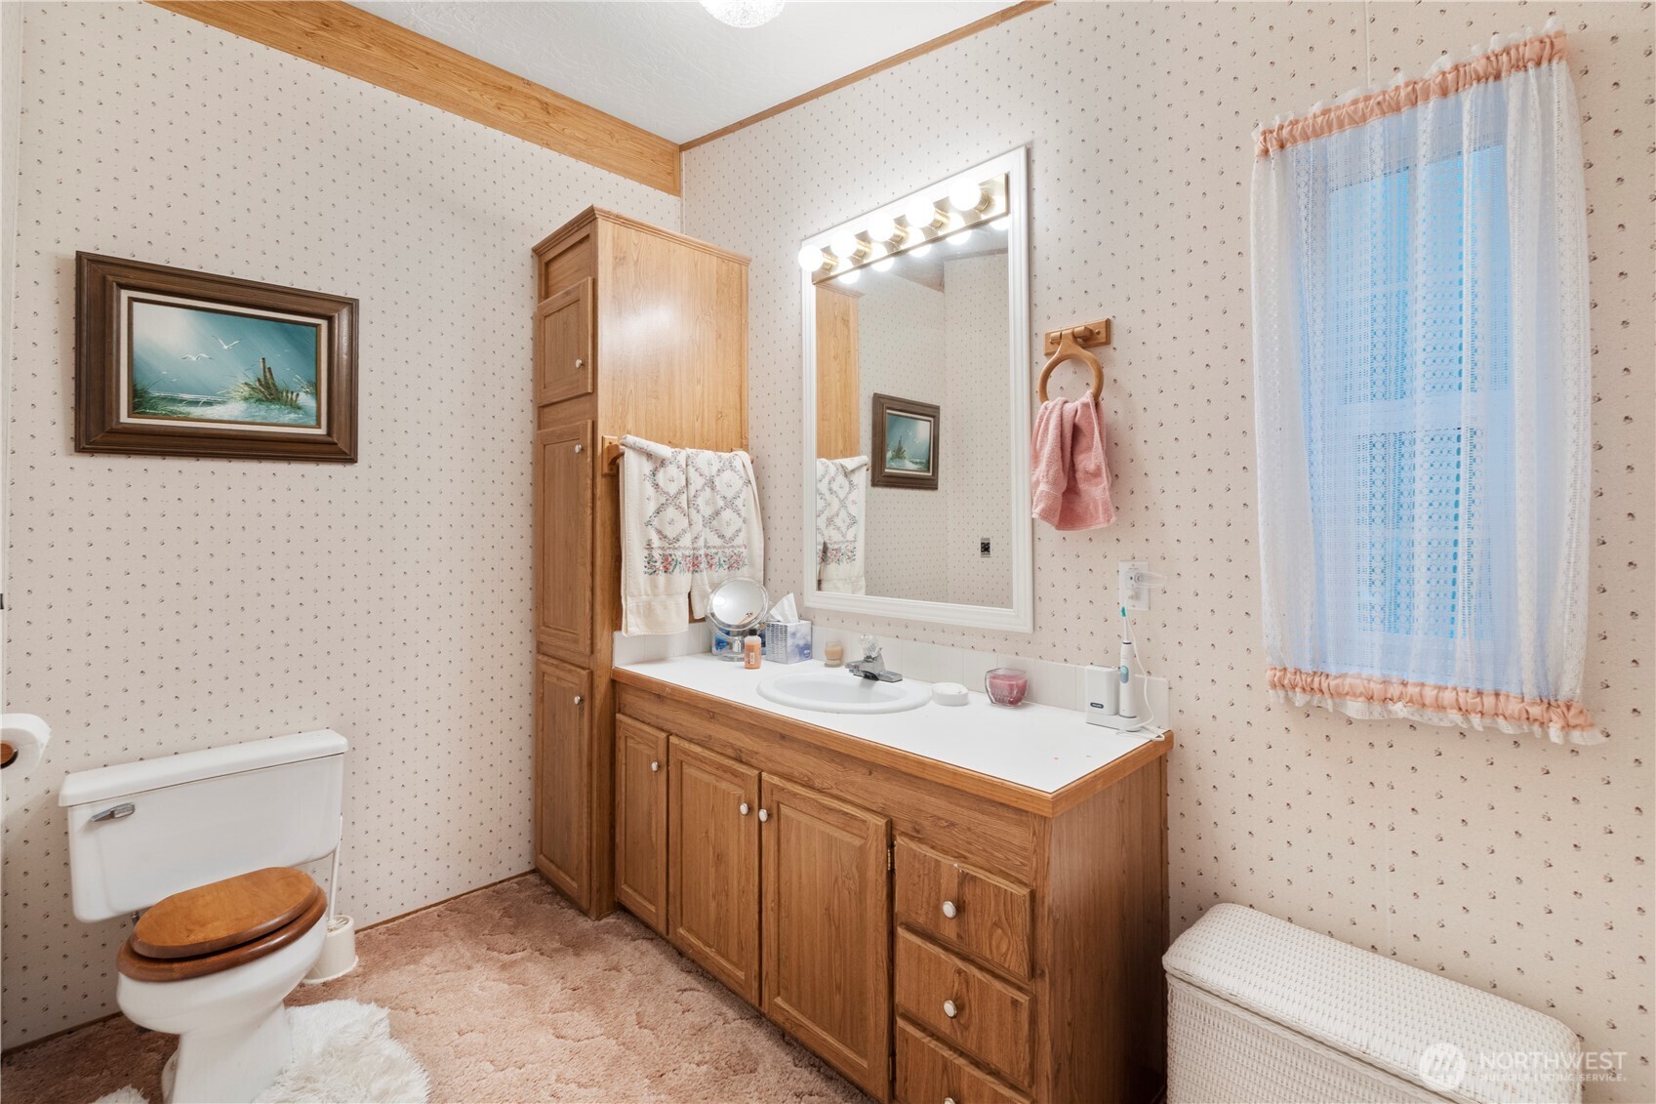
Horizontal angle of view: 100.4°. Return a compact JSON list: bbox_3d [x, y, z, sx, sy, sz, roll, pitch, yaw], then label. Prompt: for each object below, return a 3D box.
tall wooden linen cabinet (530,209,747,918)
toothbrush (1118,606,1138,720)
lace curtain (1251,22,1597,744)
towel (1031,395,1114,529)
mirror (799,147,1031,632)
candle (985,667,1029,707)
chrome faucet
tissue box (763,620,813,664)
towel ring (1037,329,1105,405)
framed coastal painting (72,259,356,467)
[{"bbox_3d":[-0.685,0.041,2.556,0.473,2.262,0.640,2,2,45],"label":"tall wooden linen cabinet"},{"bbox_3d":[0.681,0.250,1.556,0.030,0.250,0.034,2,2,45],"label":"toothbrush"},{"bbox_3d":[1.028,-0.264,1.238,0.460,1.120,0.065,2,2,45],"label":"lace curtain"},{"bbox_3d":[0.588,-0.215,1.665,0.198,0.323,0.073,2,2,45],"label":"towel"},{"bbox_3d":[0.227,-0.412,2.058,0.833,1.226,0.035,2,2,45],"label":"mirror"},{"bbox_3d":[0.461,0.348,1.765,0.106,0.088,0.106,2,2,45],"label":"candle"},{"bbox_3d":[0.110,0.309,1.992,0.148,0.130,0.165,2,2,45],"label":"chrome faucet"},{"bbox_3d":[-0.133,0.305,2.370,0.112,0.136,0.112,2,2,45],"label":"tissue box"},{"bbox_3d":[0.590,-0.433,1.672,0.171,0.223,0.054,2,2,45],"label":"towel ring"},{"bbox_3d":[-1.633,-0.497,1.893,0.040,0.487,0.577,2,2,45],"label":"framed coastal painting"}]

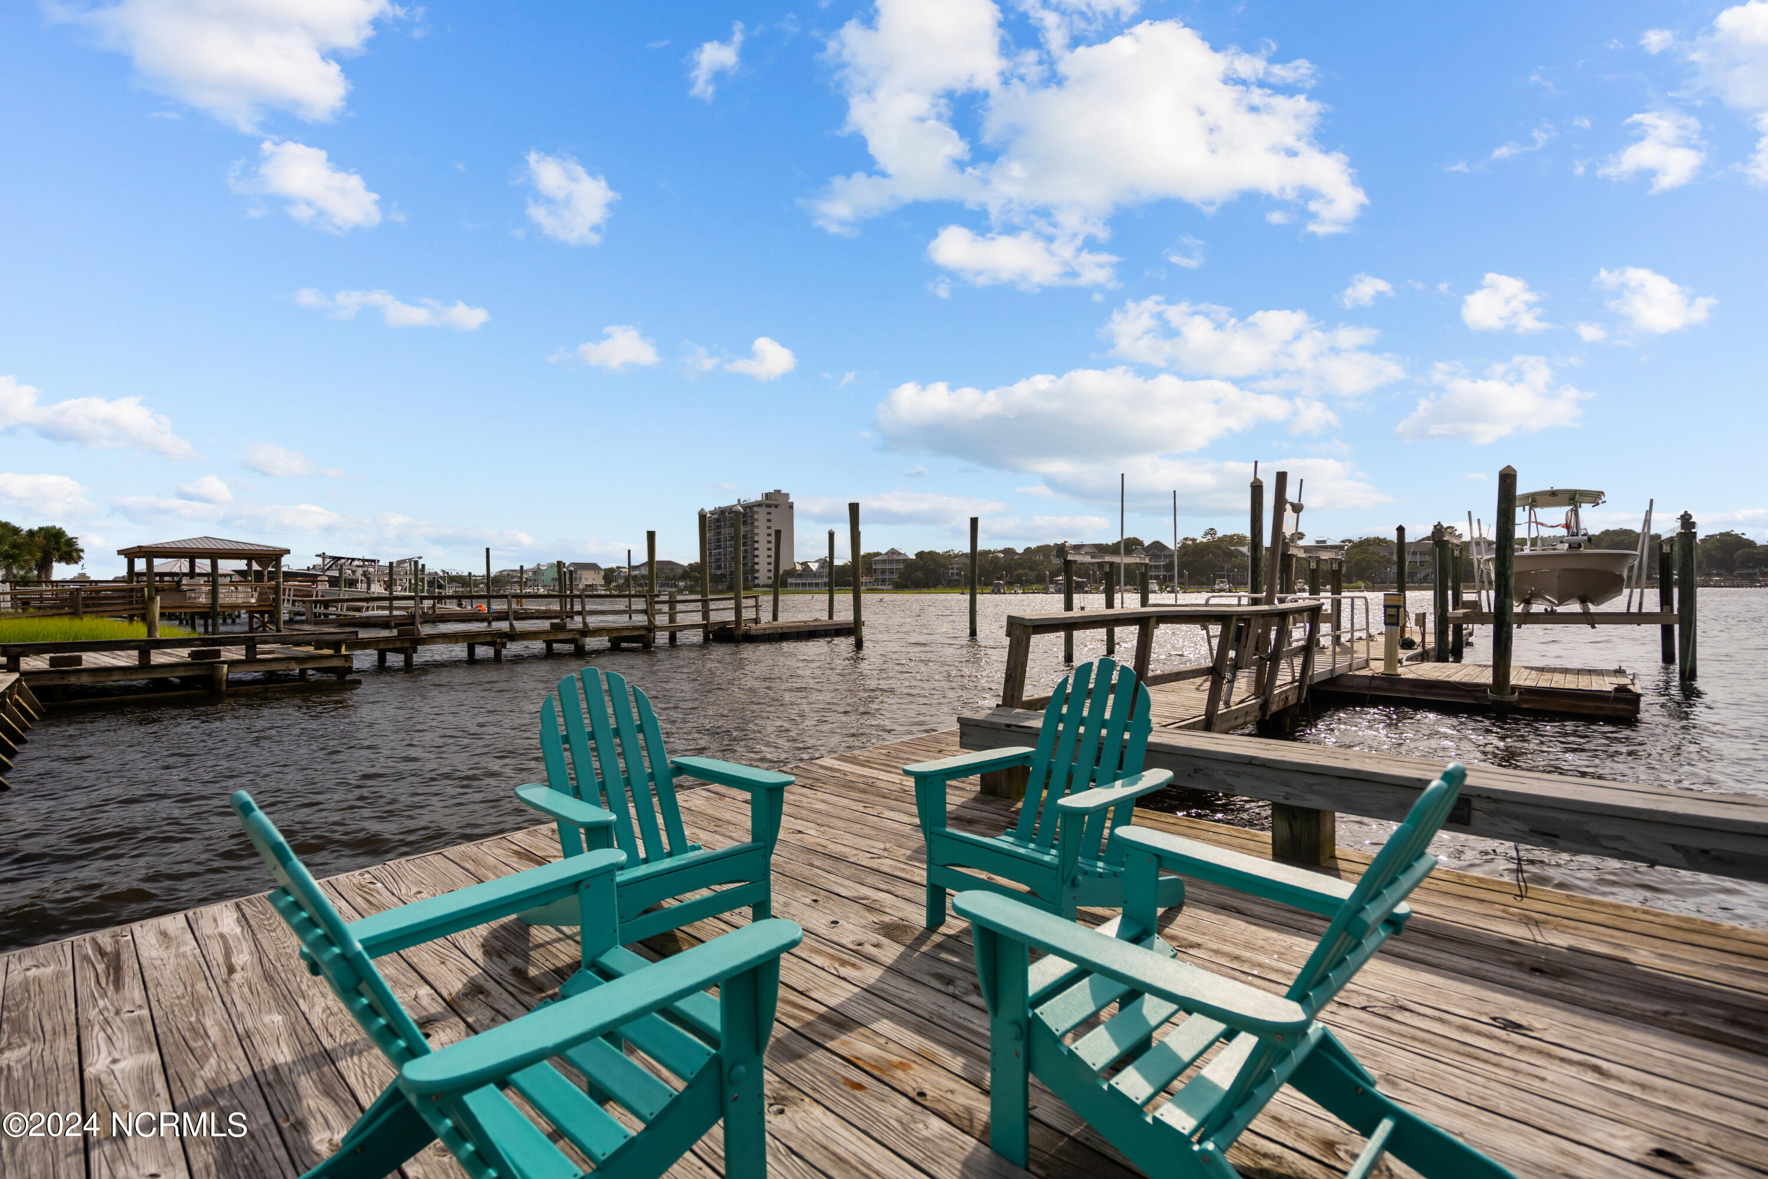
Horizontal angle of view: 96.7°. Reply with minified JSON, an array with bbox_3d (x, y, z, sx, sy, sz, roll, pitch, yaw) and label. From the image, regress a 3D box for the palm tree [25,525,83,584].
[{"bbox_3d":[-63.449,-1.688,60.000,3.400,6.200,3.400,0,0,43],"label":"palm tree"}]

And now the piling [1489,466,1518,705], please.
[{"bbox_3d":[8.930,-0.019,11.299,0.220,3.498,0.220,1,0,38],"label":"piling"}]

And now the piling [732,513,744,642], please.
[{"bbox_3d":[-4.947,-0.493,26.720,0.280,4.605,0.280,0,0,-11],"label":"piling"}]

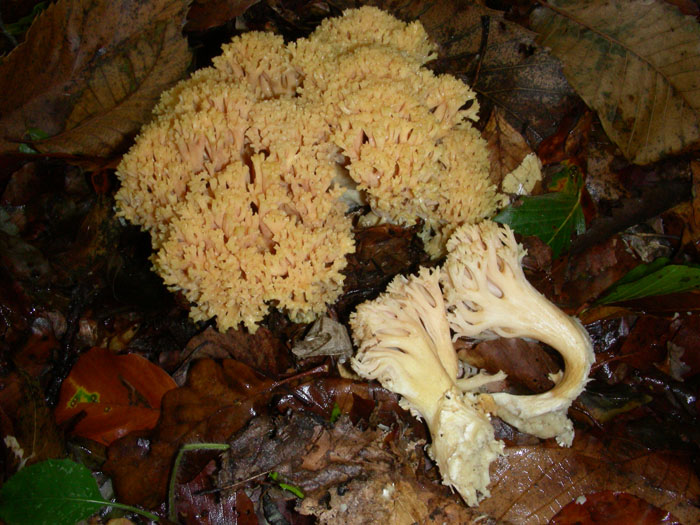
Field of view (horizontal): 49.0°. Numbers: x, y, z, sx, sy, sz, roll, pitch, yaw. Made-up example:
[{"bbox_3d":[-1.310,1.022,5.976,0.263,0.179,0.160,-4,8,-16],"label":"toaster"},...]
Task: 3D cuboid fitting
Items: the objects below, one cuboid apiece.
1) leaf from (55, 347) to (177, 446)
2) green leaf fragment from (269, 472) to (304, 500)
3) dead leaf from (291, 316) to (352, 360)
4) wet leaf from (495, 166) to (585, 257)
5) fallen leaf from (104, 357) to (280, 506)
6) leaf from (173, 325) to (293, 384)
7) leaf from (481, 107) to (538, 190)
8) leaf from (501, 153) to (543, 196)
[{"bbox_3d":[-0.114,0.065,0.380,0.058,0.014,0.052,1,58,1],"label":"leaf"},{"bbox_3d":[-0.029,0.103,0.358,0.020,0.004,0.003,29,62,17],"label":"green leaf fragment"},{"bbox_3d":[-0.014,0.040,0.398,0.032,0.015,0.026,5,58,3],"label":"dead leaf"},{"bbox_3d":[0.117,-0.035,0.445,0.047,0.014,0.068,27,62,16],"label":"wet leaf"},{"bbox_3d":[-0.076,0.078,0.370,0.090,0.016,0.048,-38,65,-21],"label":"fallen leaf"},{"bbox_3d":[-0.060,0.047,0.391,0.060,0.015,0.037,-4,58,-2],"label":"leaf"},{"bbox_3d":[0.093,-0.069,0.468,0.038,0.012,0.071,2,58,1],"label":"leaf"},{"bbox_3d":[0.105,-0.051,0.455,0.037,0.006,0.020,-38,65,-21],"label":"leaf"}]

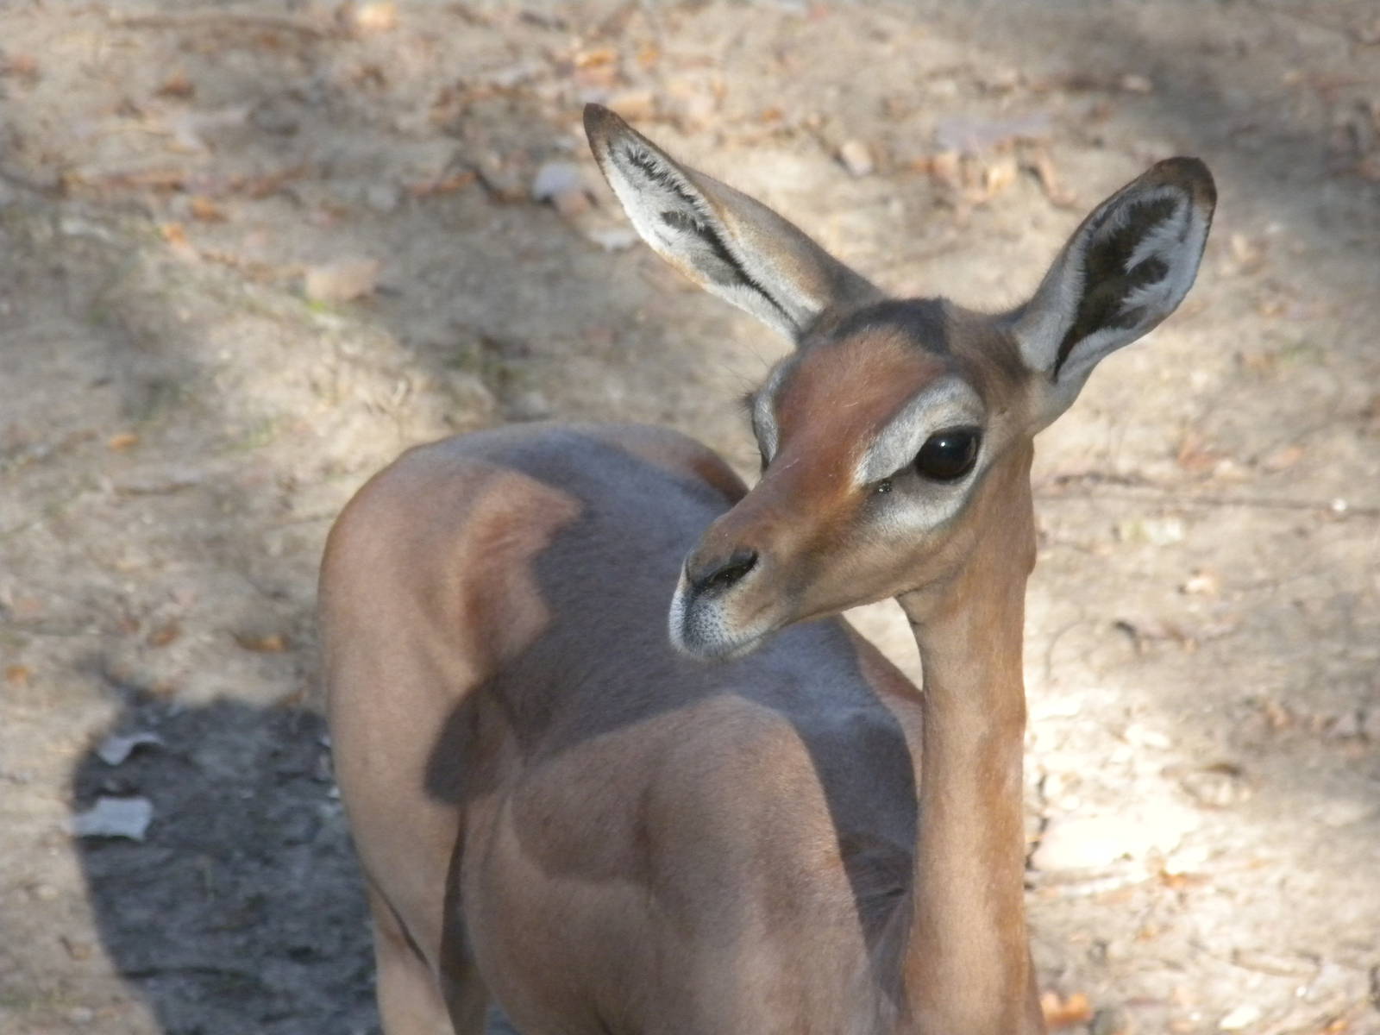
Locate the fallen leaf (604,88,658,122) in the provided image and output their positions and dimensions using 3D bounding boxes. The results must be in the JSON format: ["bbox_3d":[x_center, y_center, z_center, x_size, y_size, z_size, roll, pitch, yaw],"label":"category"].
[{"bbox_3d":[-0.058,-0.387,9.722,0.055,0.013,0.060,0,20,0],"label":"fallen leaf"}]

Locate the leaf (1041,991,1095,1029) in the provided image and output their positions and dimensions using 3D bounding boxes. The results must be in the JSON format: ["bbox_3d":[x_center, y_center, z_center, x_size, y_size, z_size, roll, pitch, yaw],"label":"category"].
[{"bbox_3d":[0.281,0.366,7.707,0.040,0.012,0.044,0,20,0],"label":"leaf"}]

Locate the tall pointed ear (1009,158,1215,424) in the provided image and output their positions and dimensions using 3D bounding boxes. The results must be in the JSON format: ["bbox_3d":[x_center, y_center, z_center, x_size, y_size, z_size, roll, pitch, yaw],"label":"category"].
[{"bbox_3d":[0.221,-0.119,5.400,0.066,0.164,0.052,35,-6,-11],"label":"tall pointed ear"}]

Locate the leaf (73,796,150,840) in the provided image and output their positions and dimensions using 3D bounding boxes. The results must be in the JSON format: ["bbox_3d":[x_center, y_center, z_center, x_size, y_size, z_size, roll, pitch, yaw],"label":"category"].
[{"bbox_3d":[-0.449,0.234,8.060,0.062,0.013,0.061,0,20,0],"label":"leaf"}]

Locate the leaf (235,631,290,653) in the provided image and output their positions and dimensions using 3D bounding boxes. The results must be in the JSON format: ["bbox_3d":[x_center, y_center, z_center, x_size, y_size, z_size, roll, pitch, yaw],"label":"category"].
[{"bbox_3d":[-0.347,0.101,8.416,0.045,0.008,0.032,0,20,0],"label":"leaf"}]

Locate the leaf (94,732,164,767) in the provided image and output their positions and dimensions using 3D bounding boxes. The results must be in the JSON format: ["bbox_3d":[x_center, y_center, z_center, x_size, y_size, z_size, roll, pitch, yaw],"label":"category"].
[{"bbox_3d":[-0.443,0.183,8.196,0.055,0.011,0.049,0,20,0],"label":"leaf"}]

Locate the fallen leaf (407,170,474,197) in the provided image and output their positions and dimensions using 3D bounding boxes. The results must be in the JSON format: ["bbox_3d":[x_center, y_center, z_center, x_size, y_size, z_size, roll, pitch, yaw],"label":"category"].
[{"bbox_3d":[-0.229,-0.306,9.505,0.063,0.009,0.052,0,20,0],"label":"fallen leaf"}]

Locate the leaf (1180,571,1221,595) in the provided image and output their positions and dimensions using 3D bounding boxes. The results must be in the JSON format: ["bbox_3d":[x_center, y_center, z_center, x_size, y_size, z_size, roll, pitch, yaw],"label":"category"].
[{"bbox_3d":[0.420,0.054,8.543,0.033,0.009,0.036,0,20,0],"label":"leaf"}]

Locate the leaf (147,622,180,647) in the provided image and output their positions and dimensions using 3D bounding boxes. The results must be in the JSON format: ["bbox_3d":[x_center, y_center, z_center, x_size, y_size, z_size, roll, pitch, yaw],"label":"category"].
[{"bbox_3d":[-0.428,0.095,8.432,0.027,0.011,0.030,0,20,0],"label":"leaf"}]

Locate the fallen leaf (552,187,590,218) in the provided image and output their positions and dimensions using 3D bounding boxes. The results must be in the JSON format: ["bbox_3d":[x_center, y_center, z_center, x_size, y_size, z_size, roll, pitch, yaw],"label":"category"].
[{"bbox_3d":[-0.108,-0.287,9.454,0.034,0.017,0.038,0,20,0],"label":"fallen leaf"}]

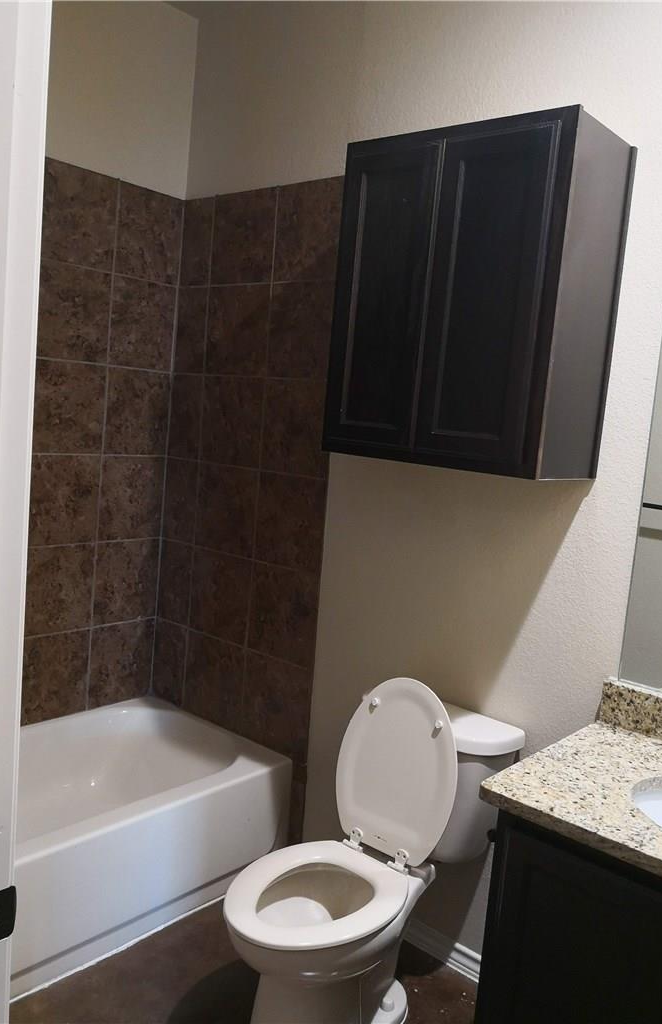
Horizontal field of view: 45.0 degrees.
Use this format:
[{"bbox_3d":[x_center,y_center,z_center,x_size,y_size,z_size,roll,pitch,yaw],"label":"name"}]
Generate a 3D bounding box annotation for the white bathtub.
[{"bbox_3d":[-0.920,0.963,2.302,0.753,0.356,1.524,10,8,40],"label":"white bathtub"}]

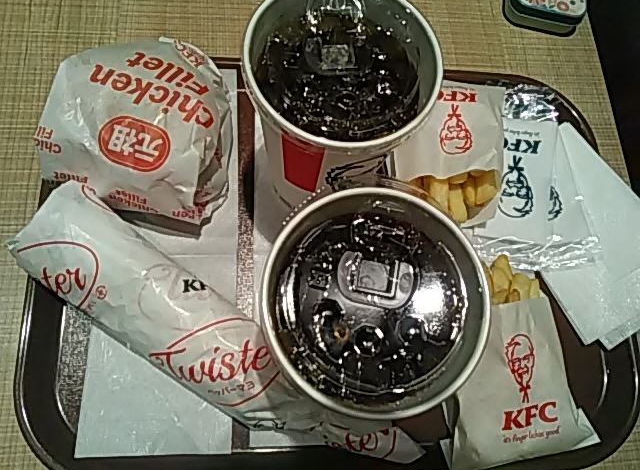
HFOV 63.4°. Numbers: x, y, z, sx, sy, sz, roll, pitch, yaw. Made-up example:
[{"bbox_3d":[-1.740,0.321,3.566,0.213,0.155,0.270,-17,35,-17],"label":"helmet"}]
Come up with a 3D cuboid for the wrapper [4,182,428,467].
[{"bbox_3d":[-0.049,0.060,0.281,0.236,0.045,0.053,34,69,-1],"label":"wrapper"}]

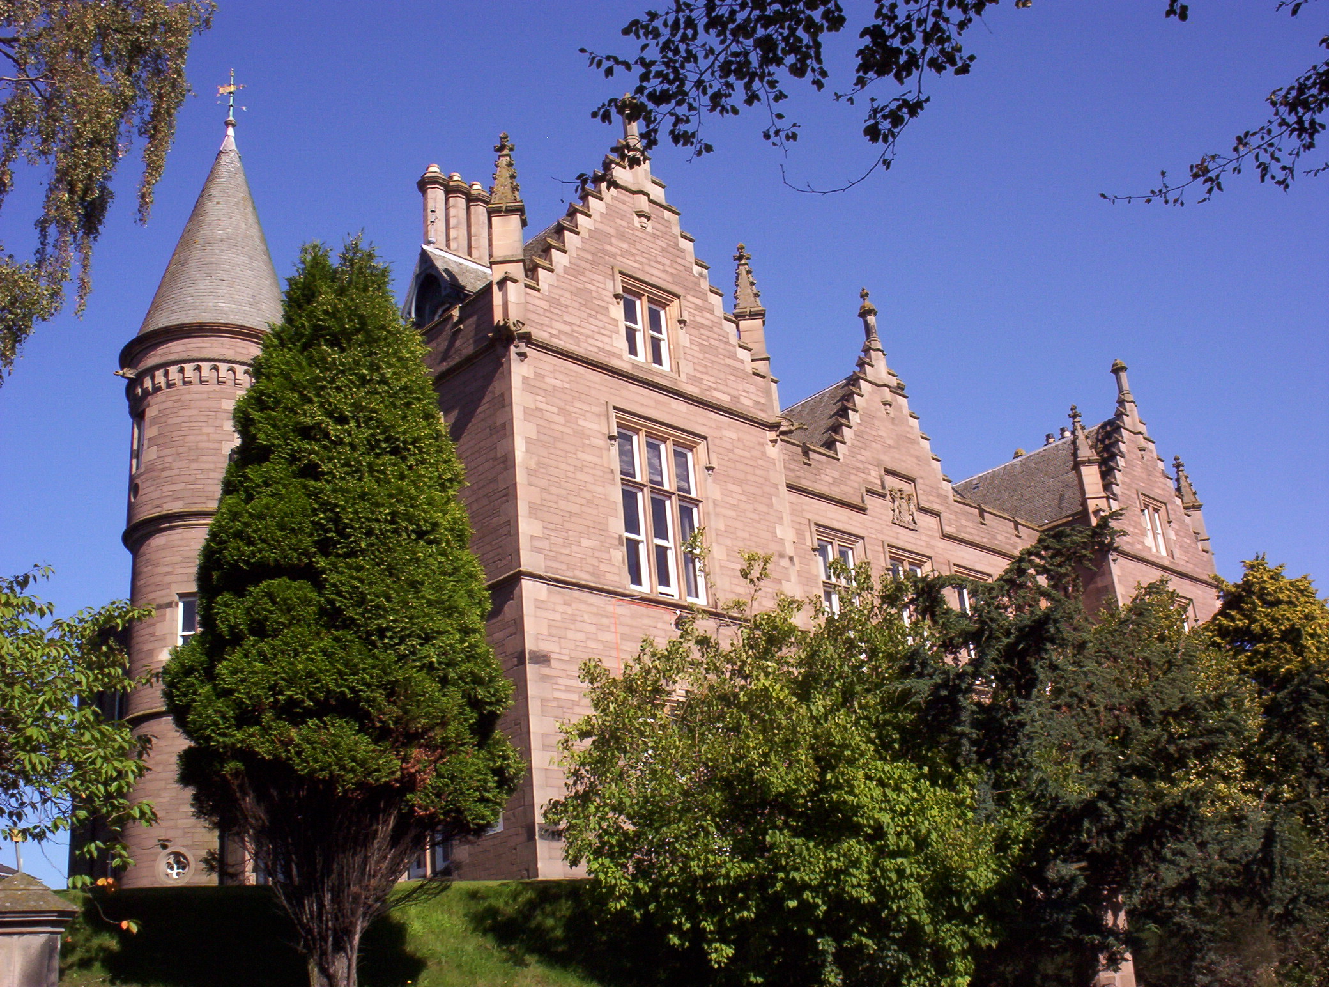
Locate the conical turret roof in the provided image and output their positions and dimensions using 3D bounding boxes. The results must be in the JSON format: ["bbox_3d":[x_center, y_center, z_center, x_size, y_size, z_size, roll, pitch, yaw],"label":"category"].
[{"bbox_3d":[-11.929,-6.788,37.467,4.532,7.656,4.532,2,-23,-18],"label":"conical turret roof"}]

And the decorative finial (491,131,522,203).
[{"bbox_3d":[-3.217,-6.532,27.643,0.583,1.725,0.583,-5,-22,-1],"label":"decorative finial"}]

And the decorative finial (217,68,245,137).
[{"bbox_3d":[-12.338,-11.149,39.252,0.792,2.376,0.660,-7,-22,4],"label":"decorative finial"}]

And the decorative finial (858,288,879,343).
[{"bbox_3d":[5.837,-5.143,39.521,0.550,1.775,0.550,16,-30,-42],"label":"decorative finial"}]

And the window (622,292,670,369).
[{"bbox_3d":[-0.320,-3.396,28.923,1.298,1.562,0.220,16,-30,-42],"label":"window"}]

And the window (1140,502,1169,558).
[{"bbox_3d":[15.621,1.183,43.643,1.298,1.562,0.220,16,-30,-42],"label":"window"}]

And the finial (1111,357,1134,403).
[{"bbox_3d":[15.160,-3.739,45.725,0.583,1.590,0.583,16,-30,-42],"label":"finial"}]

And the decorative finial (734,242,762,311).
[{"bbox_3d":[1.859,-5.079,32.333,0.583,1.828,0.583,-5,-22,-1],"label":"decorative finial"}]

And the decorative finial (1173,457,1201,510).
[{"bbox_3d":[17.792,-0.421,47.004,0.583,1.938,0.583,-5,-22,-1],"label":"decorative finial"}]

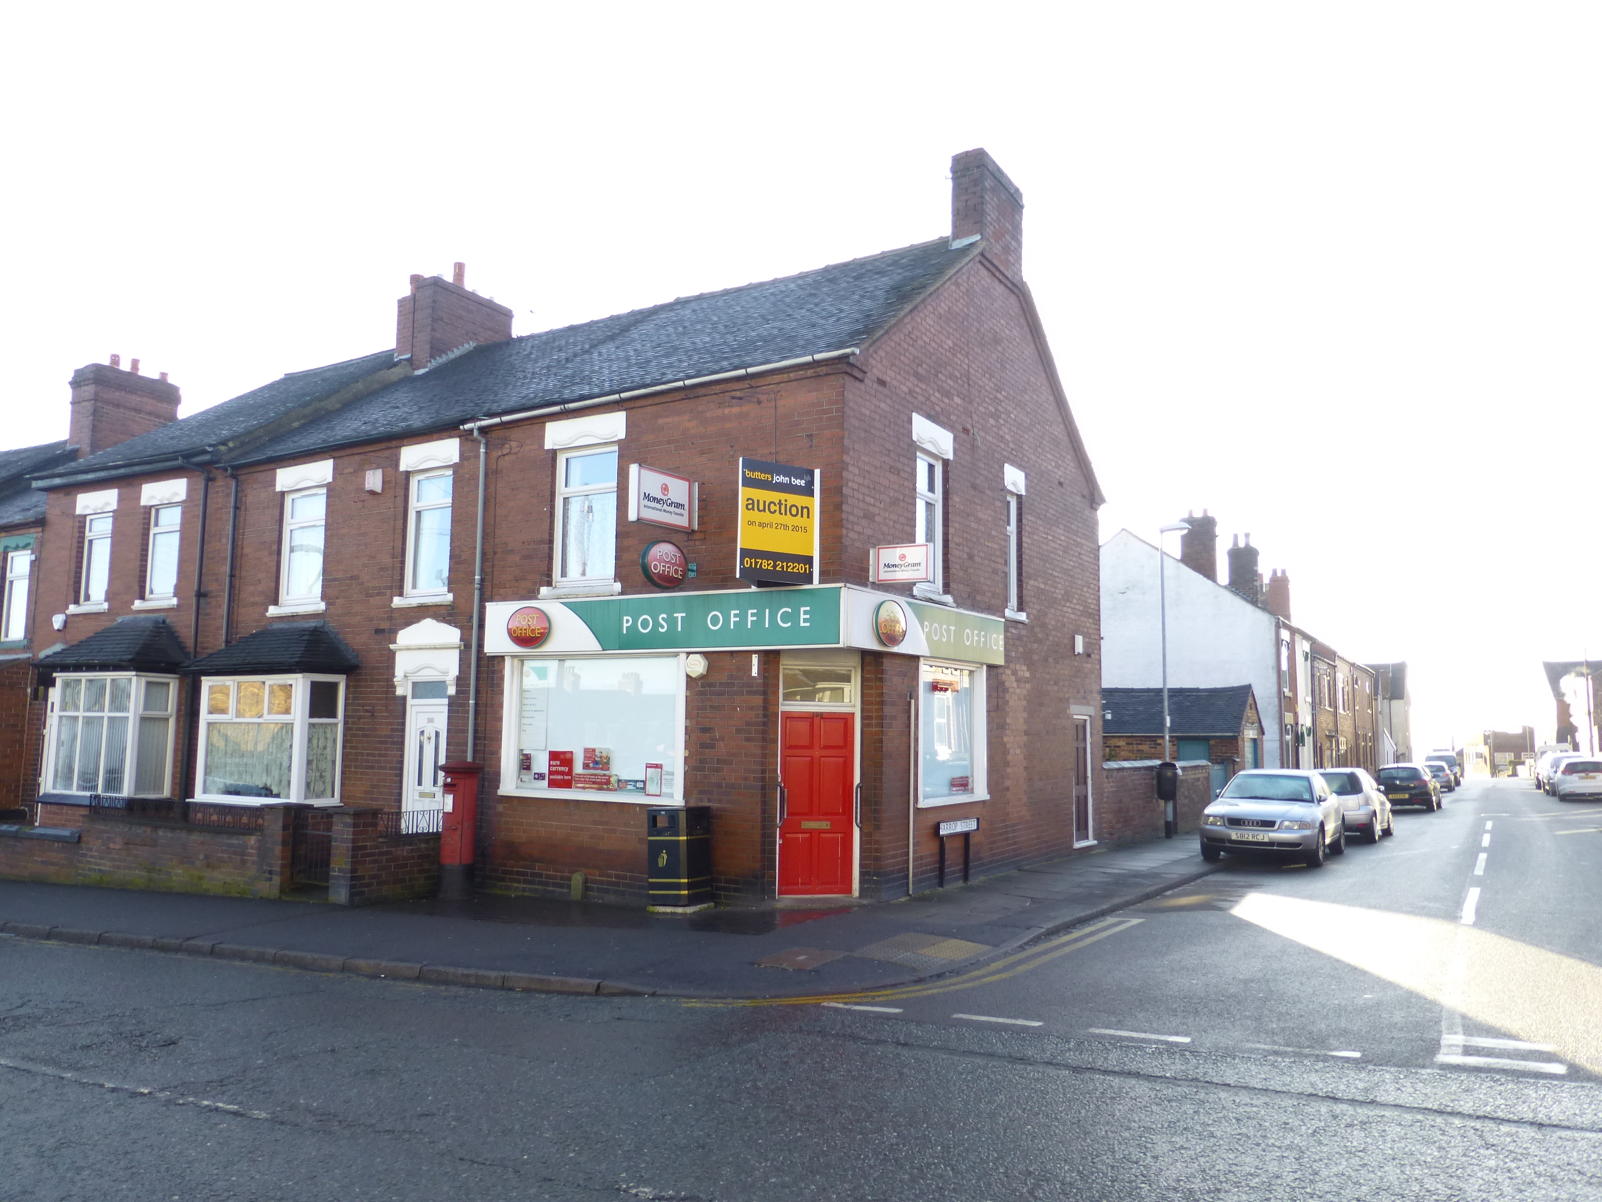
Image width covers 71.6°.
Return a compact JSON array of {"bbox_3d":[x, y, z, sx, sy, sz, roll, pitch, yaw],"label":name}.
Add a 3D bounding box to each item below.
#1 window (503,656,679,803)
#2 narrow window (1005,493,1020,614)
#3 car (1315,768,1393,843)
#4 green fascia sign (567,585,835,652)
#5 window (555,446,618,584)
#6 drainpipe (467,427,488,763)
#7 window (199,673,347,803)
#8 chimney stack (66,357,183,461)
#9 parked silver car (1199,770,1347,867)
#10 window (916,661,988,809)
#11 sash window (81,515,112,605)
[{"bbox_3d":[-2.486,1.498,13.121,2.847,1.706,0.195,-3,-7,31],"label":"window"},{"bbox_3d":[2.889,-0.694,15.680,0.100,1.640,0.580,-3,-7,32],"label":"narrow window"},{"bbox_3d":[11.163,4.162,23.127,1.730,1.440,4.150,-3,-8,34],"label":"car"},{"bbox_3d":[-1.151,0.230,12.251,3.743,0.615,0.120,-3,-7,32],"label":"green fascia sign"},{"bbox_3d":[-2.574,-1.029,13.579,1.065,1.685,0.100,-3,-7,32],"label":"window"},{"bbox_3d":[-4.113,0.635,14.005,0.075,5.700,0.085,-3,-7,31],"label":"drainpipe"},{"bbox_3d":[-7.462,1.912,15.589,2.320,1.720,0.680,-3,-7,31],"label":"window"},{"bbox_3d":[-16.955,-4.566,27.885,1.150,2.500,2.100,-3,-7,31],"label":"chimney stack"},{"bbox_3d":[8.001,3.574,18.739,1.735,1.420,4.480,-3,-8,32],"label":"parked silver car"},{"bbox_3d":[1.869,1.634,13.771,0.195,1.706,1.950,-3,-7,31],"label":"window"},{"bbox_3d":[-12.083,-0.737,19.206,1.000,1.560,0.100,-3,-7,31],"label":"sash window"}]

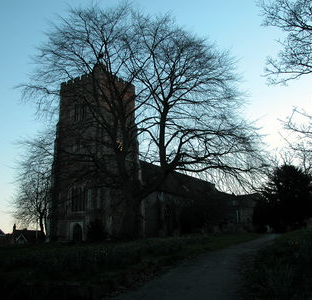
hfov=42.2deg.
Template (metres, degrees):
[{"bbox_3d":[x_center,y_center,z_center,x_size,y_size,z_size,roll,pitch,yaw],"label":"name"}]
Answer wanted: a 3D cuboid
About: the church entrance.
[{"bbox_3d":[-9.994,10.670,52.388,1.800,2.310,0.500,-9,-16,34],"label":"church entrance"}]

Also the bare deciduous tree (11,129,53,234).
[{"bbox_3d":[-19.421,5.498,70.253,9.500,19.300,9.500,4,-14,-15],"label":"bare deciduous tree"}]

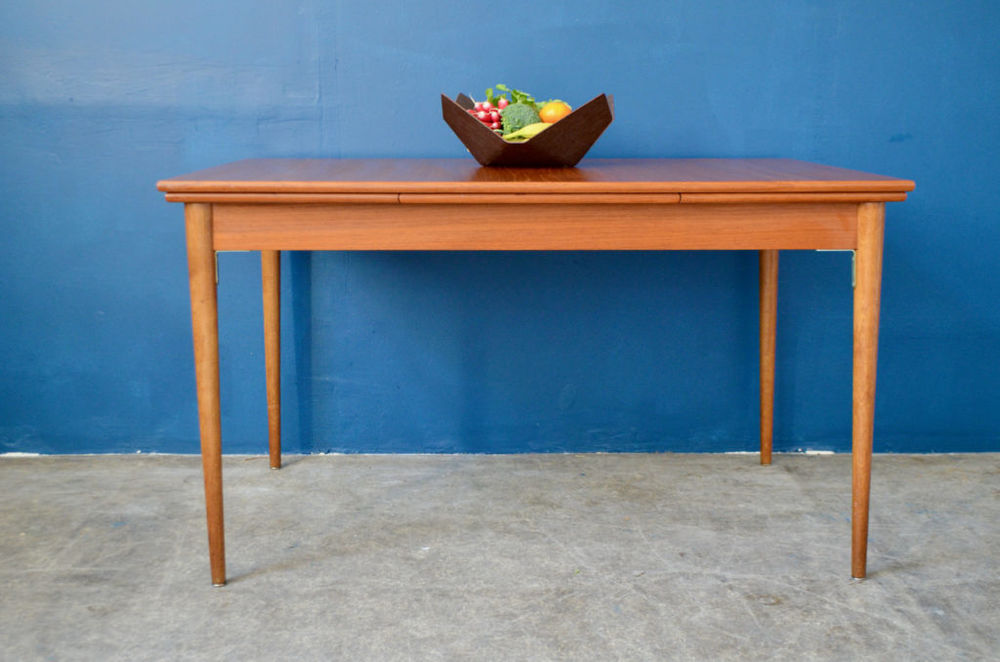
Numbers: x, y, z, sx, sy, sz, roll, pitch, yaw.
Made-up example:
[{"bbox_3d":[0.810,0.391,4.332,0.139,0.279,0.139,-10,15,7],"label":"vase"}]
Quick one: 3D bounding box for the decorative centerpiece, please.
[{"bbox_3d":[0.061,-0.417,2.416,0.352,0.147,0.206,2,11,9],"label":"decorative centerpiece"}]

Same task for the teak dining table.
[{"bbox_3d":[0.059,0.034,2.420,1.290,0.739,0.766,0,11,-2],"label":"teak dining table"}]

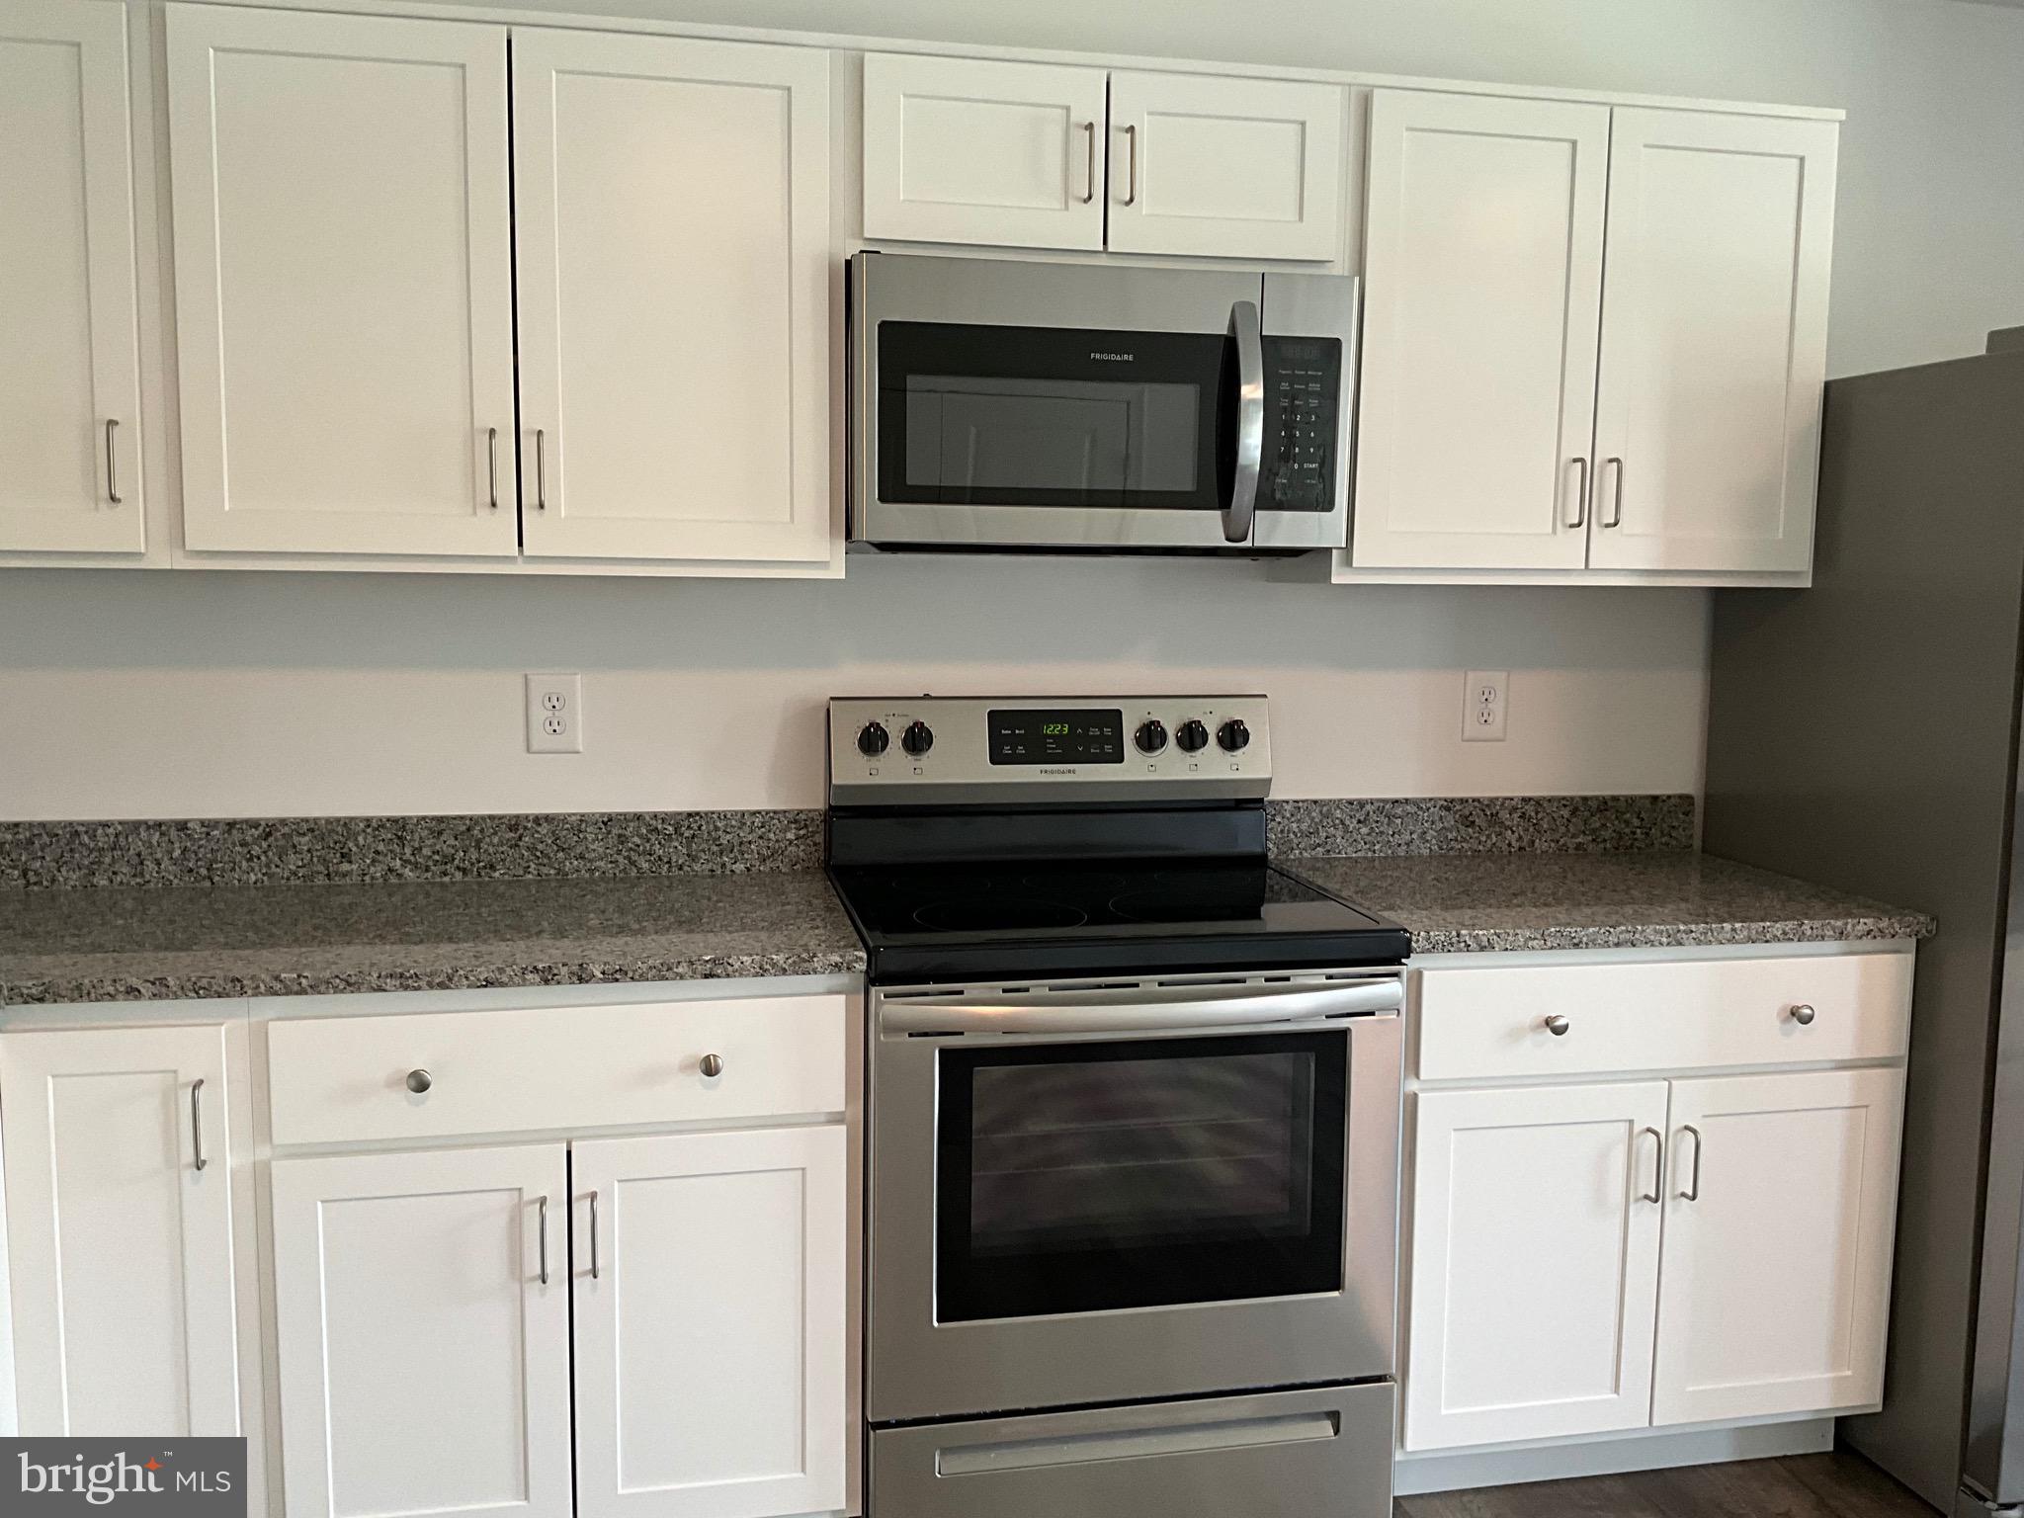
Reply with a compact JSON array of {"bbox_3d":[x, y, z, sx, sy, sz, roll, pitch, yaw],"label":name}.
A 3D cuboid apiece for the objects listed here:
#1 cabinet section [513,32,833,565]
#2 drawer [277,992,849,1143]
[{"bbox_3d":[-0.505,-0.660,2.544,0.435,0.724,0.320,-1,6,-12],"label":"cabinet section"},{"bbox_3d":[-0.608,0.370,2.362,0.710,0.158,0.445,-1,7,-12],"label":"drawer"}]

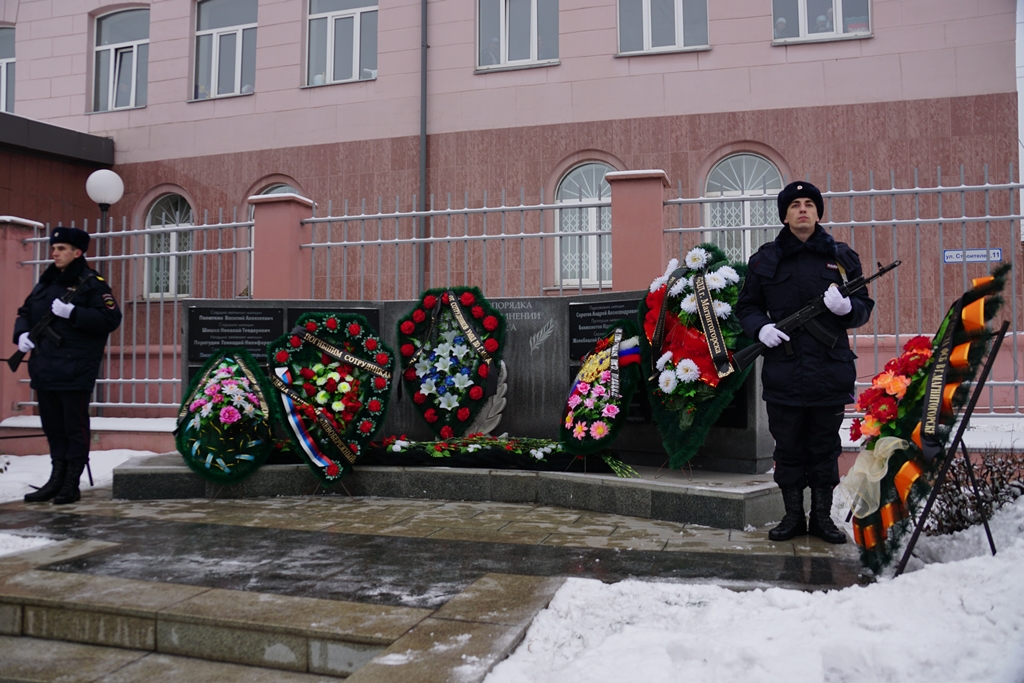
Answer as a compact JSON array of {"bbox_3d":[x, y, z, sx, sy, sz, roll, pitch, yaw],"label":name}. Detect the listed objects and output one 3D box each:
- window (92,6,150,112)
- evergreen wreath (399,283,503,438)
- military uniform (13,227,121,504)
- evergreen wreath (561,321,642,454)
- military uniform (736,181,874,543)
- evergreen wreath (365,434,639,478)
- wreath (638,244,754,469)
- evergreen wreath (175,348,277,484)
[{"bbox_3d":[-7.579,-5.433,16.500,1.450,1.970,0.200,-1,-3,16],"label":"window"},{"bbox_3d":[-0.475,0.171,6.650,0.830,1.180,0.250,-1,-17,14],"label":"evergreen wreath"},{"bbox_3d":[-3.014,0.149,5.780,0.660,1.850,0.480,-1,-3,20],"label":"military uniform"},{"bbox_3d":[0.619,0.310,5.870,0.650,0.950,0.240,-2,-22,40],"label":"evergreen wreath"},{"bbox_3d":[1.521,0.088,4.430,0.700,1.850,0.480,-1,-3,16],"label":"military uniform"},{"bbox_3d":[-0.062,0.780,6.137,2.050,0.270,0.500,-1,-3,14],"label":"evergreen wreath"},{"bbox_3d":[1.237,0.085,5.600,0.870,1.470,0.300,-1,-16,28],"label":"wreath"},{"bbox_3d":[-1.967,0.516,5.870,0.680,0.950,0.240,1,-15,-8],"label":"evergreen wreath"}]

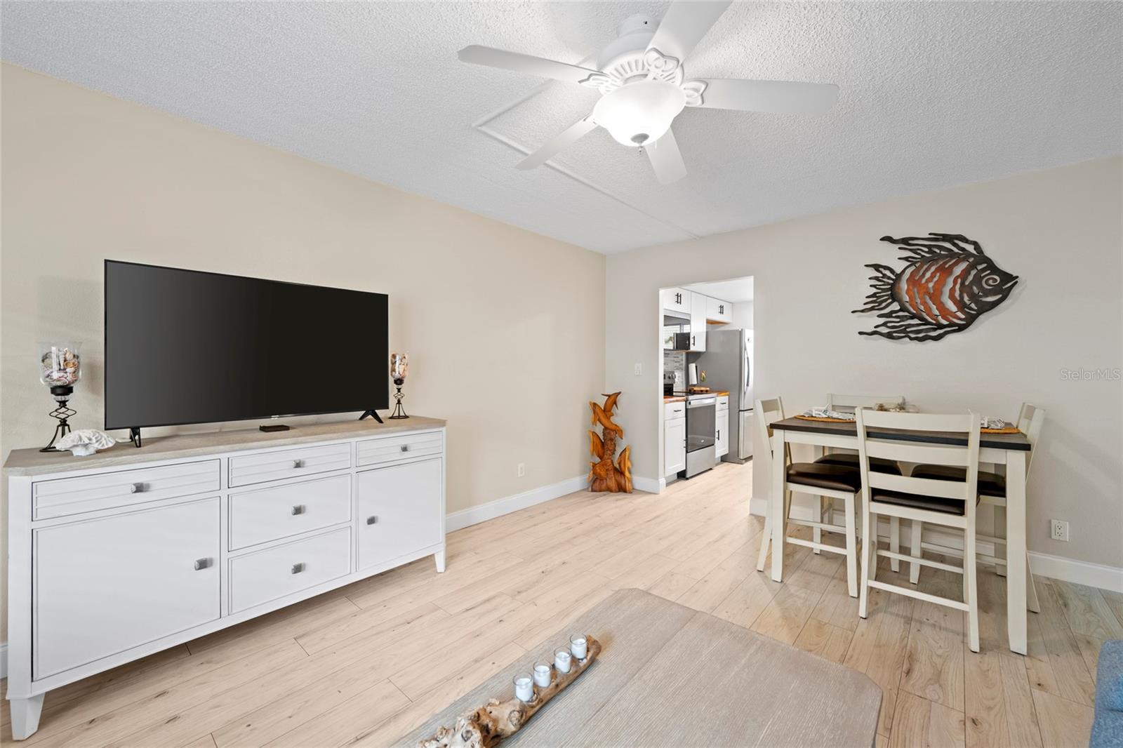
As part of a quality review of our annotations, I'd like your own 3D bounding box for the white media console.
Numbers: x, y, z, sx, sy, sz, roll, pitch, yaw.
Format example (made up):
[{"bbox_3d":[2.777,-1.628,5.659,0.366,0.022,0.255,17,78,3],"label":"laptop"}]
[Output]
[{"bbox_3d":[-1.423,0.747,2.196,0.510,0.905,1.700,1,1,42],"label":"white media console"}]

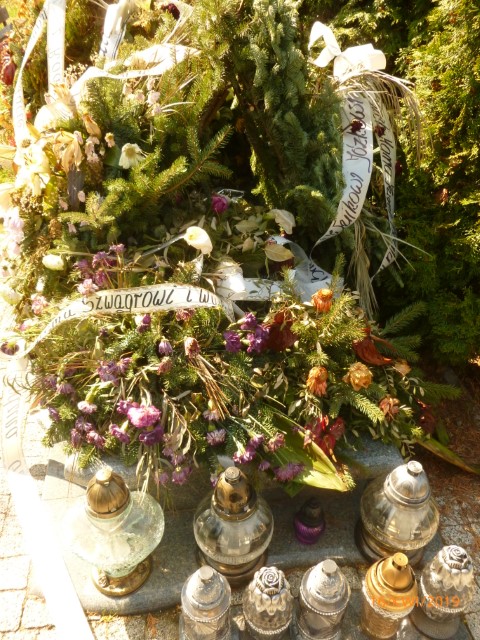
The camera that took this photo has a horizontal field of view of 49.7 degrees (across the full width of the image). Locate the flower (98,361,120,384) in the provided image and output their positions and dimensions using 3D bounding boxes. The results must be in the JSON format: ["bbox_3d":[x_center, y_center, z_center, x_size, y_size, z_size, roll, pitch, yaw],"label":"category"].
[{"bbox_3d":[-0.363,0.144,1.420,0.059,0.058,0.054,0,31,0],"label":"flower"}]

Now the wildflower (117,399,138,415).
[{"bbox_3d":[-0.306,0.235,1.407,0.057,0.040,0.043,0,30,0],"label":"wildflower"}]

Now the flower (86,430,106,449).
[{"bbox_3d":[-0.380,0.316,1.370,0.051,0.042,0.043,0,31,0],"label":"flower"}]

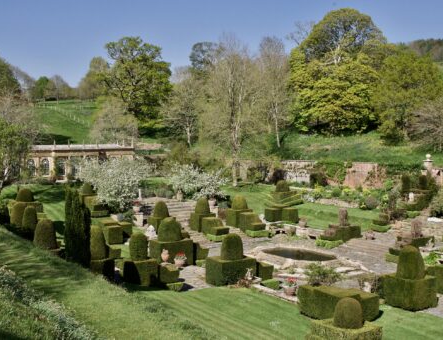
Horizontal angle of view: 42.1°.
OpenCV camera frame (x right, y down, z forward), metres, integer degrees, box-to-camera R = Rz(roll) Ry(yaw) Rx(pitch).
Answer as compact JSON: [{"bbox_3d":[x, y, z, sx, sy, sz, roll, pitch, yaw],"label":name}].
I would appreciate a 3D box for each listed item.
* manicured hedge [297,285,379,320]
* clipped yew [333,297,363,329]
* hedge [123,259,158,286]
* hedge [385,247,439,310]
[{"bbox_3d":[5.048,5.697,24.850,2.300,1.160,2.050,-3,6,-34],"label":"manicured hedge"},{"bbox_3d":[4.657,5.155,21.124,1.029,1.024,1.029,0,3,0],"label":"clipped yew"},{"bbox_3d":[-4.960,6.200,35.500,1.600,1.450,1.700,-2,2,-30],"label":"hedge"},{"bbox_3d":[8.880,4.931,26.921,1.800,2.720,1.600,-2,4,-34],"label":"hedge"}]

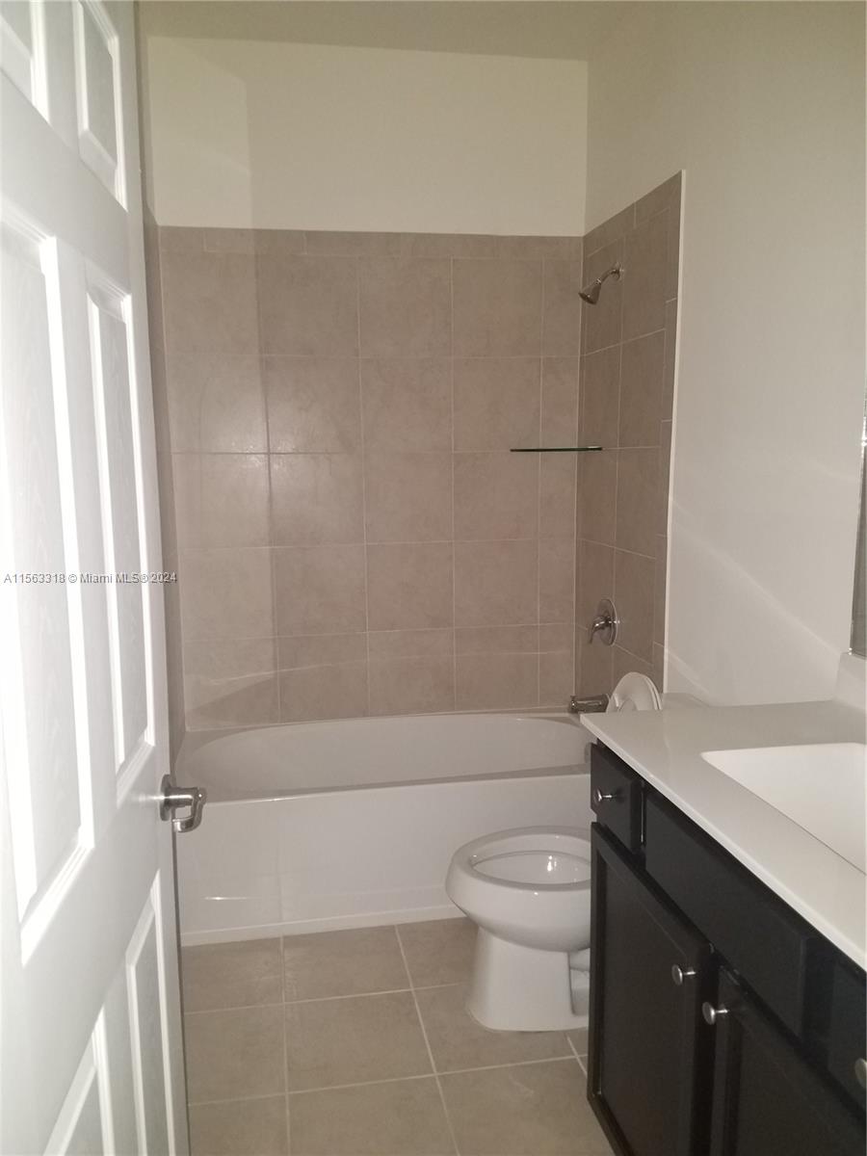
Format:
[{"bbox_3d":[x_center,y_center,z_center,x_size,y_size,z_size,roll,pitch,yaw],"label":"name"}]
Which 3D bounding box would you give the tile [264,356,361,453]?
[{"bbox_3d":[-0.424,-0.622,3.111,0.332,0.335,0.009,-2,8,-10],"label":"tile"}]

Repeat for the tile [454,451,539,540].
[{"bbox_3d":[0.239,-0.306,3.237,0.329,0.330,0.012,-2,8,-10],"label":"tile"}]

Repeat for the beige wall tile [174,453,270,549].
[{"bbox_3d":[-0.742,-0.271,3.063,0.330,0.330,0.012,-2,8,-10],"label":"beige wall tile"}]

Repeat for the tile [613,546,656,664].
[{"bbox_3d":[0.651,0.086,2.799,0.010,0.326,0.330,-2,8,-10],"label":"tile"}]

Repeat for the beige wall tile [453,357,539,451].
[{"bbox_3d":[0.234,-0.645,3.210,0.330,0.333,0.010,-2,9,-10],"label":"beige wall tile"}]

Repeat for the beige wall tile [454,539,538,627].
[{"bbox_3d":[0.243,0.024,3.310,0.330,0.334,0.012,-2,8,-8],"label":"beige wall tile"}]

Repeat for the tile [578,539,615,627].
[{"bbox_3d":[0.597,0.040,3.163,0.009,0.330,0.365,-2,8,-10],"label":"tile"}]

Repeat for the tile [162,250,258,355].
[{"bbox_3d":[-0.753,-0.941,2.984,0.329,0.333,0.010,-2,9,-10],"label":"tile"}]

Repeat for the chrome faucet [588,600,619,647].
[{"bbox_3d":[0.579,0.161,3.055,0.075,0.160,0.160,-2,9,-12],"label":"chrome faucet"}]

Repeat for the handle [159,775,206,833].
[{"bbox_3d":[-0.348,0.317,1.210,0.066,0.065,0.132,-2,8,-6],"label":"handle"}]

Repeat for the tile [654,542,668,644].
[{"bbox_3d":[0.685,0.039,2.617,0.010,0.328,0.071,-2,9,-10],"label":"tile"}]

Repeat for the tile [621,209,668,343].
[{"bbox_3d":[0.643,-0.905,2.655,0.010,0.328,0.331,-2,8,-10],"label":"tile"}]

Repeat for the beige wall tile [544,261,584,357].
[{"bbox_3d":[0.467,-0.988,3.198,0.140,0.340,0.012,-2,8,-8],"label":"beige wall tile"}]

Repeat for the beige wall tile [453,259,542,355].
[{"bbox_3d":[0.232,-0.972,3.140,0.329,0.335,0.012,-2,8,-10],"label":"beige wall tile"}]

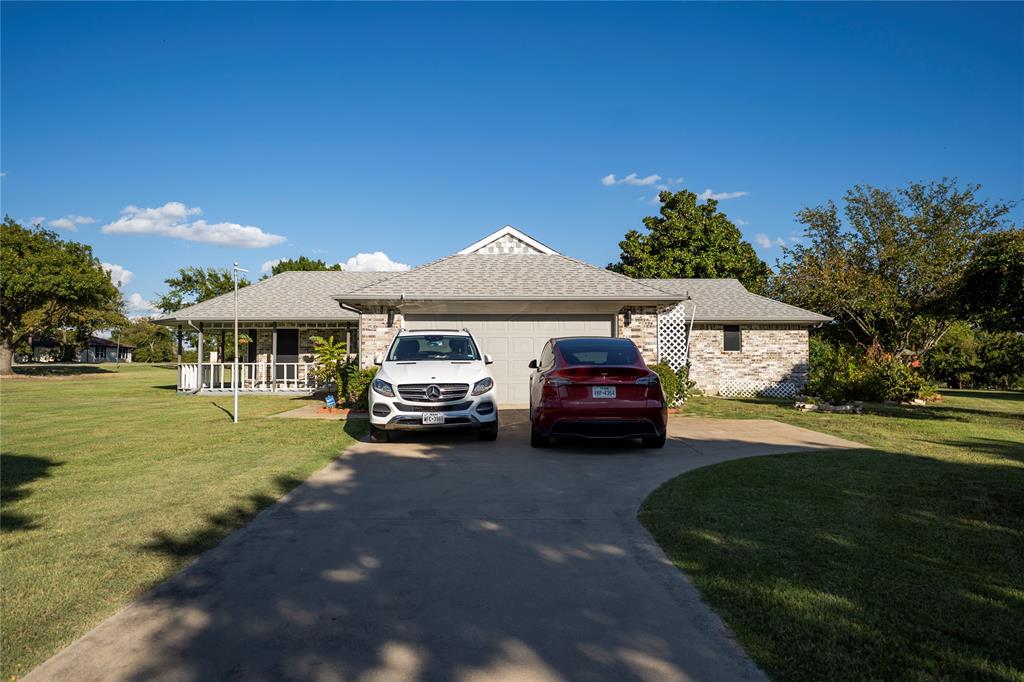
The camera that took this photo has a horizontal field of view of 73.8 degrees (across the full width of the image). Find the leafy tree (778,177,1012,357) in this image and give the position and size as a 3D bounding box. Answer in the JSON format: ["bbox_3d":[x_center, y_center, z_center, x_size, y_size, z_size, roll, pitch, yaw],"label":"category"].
[{"bbox_3d":[13.661,-2.023,24.534,8.600,7.600,8.000,0,-1,0],"label":"leafy tree"}]

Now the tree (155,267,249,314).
[{"bbox_3d":[-21.110,-1.527,47.029,7.000,7.300,7.000,0,-1,0],"label":"tree"}]

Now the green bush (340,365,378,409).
[{"bbox_3d":[-3.396,1.017,15.386,0.950,1.000,0.900,0,-1,0],"label":"green bush"}]

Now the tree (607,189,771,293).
[{"bbox_3d":[8.584,-2.692,33.045,7.800,9.200,7.600,0,-1,0],"label":"tree"}]

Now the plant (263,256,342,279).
[{"bbox_3d":[-13.749,-1.757,45.032,6.500,7.700,6.500,0,-1,0],"label":"plant"}]

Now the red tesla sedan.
[{"bbox_3d":[1.280,0.722,11.140,1.950,1.620,4.750,0,-1,2],"label":"red tesla sedan"}]

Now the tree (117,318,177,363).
[{"bbox_3d":[-47.263,-0.246,88.014,8.000,6.100,7.500,0,-1,0],"label":"tree"}]

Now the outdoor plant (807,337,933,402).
[{"bbox_3d":[11.075,0.721,21.191,3.700,2.050,2.800,0,-1,0],"label":"outdoor plant"}]

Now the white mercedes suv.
[{"bbox_3d":[-1.340,0.654,11.941,1.980,1.780,4.820,0,-1,-6],"label":"white mercedes suv"}]

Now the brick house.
[{"bbox_3d":[-0.800,-0.586,22.012,22.000,4.650,13.400,0,-1,0],"label":"brick house"}]

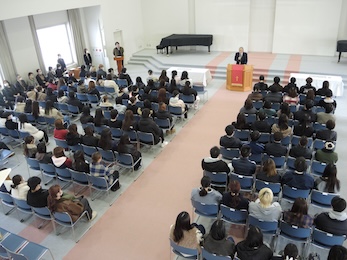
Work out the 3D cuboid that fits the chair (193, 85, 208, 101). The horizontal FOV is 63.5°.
[{"bbox_3d":[1.079,-1.463,11.171,0.485,0.765,0.490,9,30,23],"label":"chair"}]

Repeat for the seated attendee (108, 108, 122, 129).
[{"bbox_3d":[-1.527,-0.129,8.376,0.490,1.270,0.740,9,30,23],"label":"seated attendee"}]

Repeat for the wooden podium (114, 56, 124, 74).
[{"bbox_3d":[-3.298,-3.901,17.046,0.580,1.020,0.460,-13,28,-18],"label":"wooden podium"}]

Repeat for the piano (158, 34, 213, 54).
[{"bbox_3d":[0.881,-5.122,17.130,2.850,1.030,1.530,9,30,25],"label":"piano"}]

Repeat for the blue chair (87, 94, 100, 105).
[{"bbox_3d":[-3.111,-1.130,11.621,0.520,0.780,0.520,8,29,24],"label":"blue chair"}]

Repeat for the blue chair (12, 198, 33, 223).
[{"bbox_3d":[-3.053,1.631,6.146,0.520,0.780,0.520,8,29,24],"label":"blue chair"}]

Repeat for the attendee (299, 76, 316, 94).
[{"bbox_3d":[4.548,-1.217,9.553,0.500,1.290,0.740,8,30,24],"label":"attendee"}]

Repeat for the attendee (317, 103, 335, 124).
[{"bbox_3d":[4.470,-0.228,8.359,0.500,1.290,0.770,9,29,23],"label":"attendee"}]

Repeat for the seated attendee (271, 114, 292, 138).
[{"bbox_3d":[2.971,0.111,7.768,0.520,1.300,0.740,8,29,22],"label":"seated attendee"}]

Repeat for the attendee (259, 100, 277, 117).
[{"bbox_3d":[2.832,-0.430,8.430,0.490,1.240,0.740,9,30,23],"label":"attendee"}]

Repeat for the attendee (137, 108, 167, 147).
[{"bbox_3d":[-0.577,-0.039,8.034,0.560,1.380,0.820,8,30,24],"label":"attendee"}]

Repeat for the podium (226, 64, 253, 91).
[{"bbox_3d":[2.897,-2.260,12.224,1.080,1.000,0.680,9,30,23],"label":"podium"}]

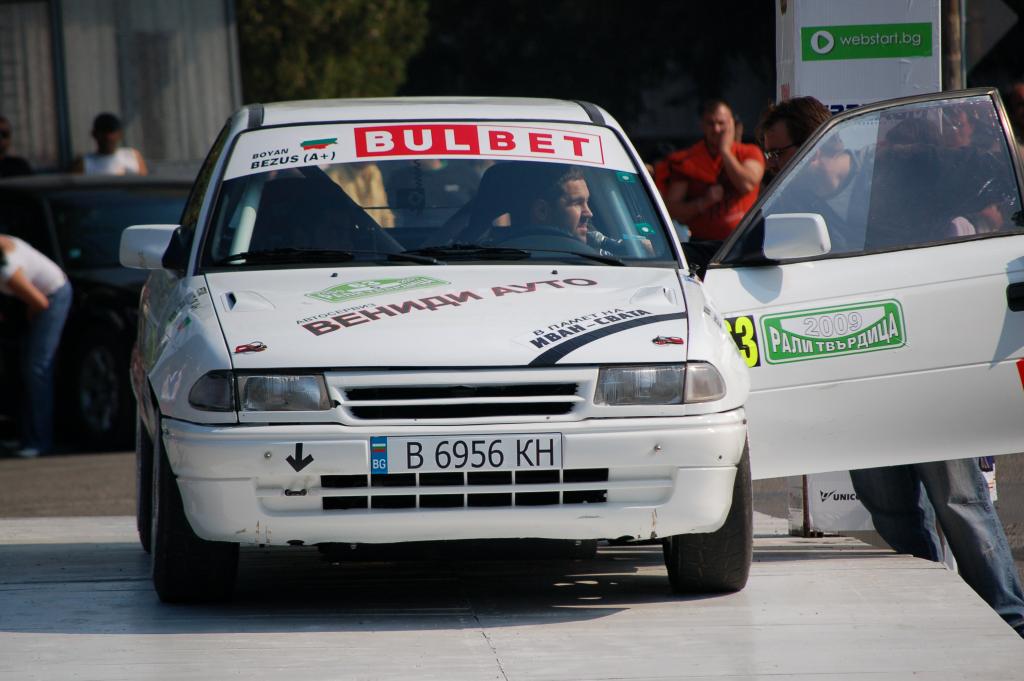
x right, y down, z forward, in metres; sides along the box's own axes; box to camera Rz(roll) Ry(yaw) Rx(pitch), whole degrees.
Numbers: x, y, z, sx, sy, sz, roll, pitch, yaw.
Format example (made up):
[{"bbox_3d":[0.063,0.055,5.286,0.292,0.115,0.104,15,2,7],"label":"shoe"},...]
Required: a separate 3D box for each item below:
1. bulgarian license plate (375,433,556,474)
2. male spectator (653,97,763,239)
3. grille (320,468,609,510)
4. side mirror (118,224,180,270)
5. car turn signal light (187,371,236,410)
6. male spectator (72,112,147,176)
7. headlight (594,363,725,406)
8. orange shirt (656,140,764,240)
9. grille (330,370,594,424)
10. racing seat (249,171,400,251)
[{"bbox_3d":[-0.123,0.309,23.120,0.520,0.110,0.012,-1,2,-3],"label":"bulgarian license plate"},{"bbox_3d":[0.992,-0.289,41.529,0.560,1.770,0.360,-1,2,6],"label":"male spectator"},{"bbox_3d":[-0.128,0.405,23.158,0.780,0.100,0.050,-1,2,-3],"label":"grille"},{"bbox_3d":[-1.037,-0.268,24.530,0.180,0.130,0.110,-1,2,-3],"label":"side mirror"},{"bbox_3d":[-0.818,0.136,23.200,0.125,0.110,0.110,-1,1,2],"label":"car turn signal light"},{"bbox_3d":[-2.262,-0.413,48.028,0.500,1.730,0.320,-2,2,-24],"label":"male spectator"},{"bbox_3d":[0.404,0.121,23.376,0.355,0.110,0.200,-1,2,-3],"label":"headlight"},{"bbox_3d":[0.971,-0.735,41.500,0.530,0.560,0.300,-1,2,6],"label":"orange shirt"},{"bbox_3d":[-0.143,0.153,23.244,0.715,0.140,0.080,-1,2,-3],"label":"grille"},{"bbox_3d":[-0.569,-0.027,25.208,0.540,0.950,0.600,-1,2,-3],"label":"racing seat"}]

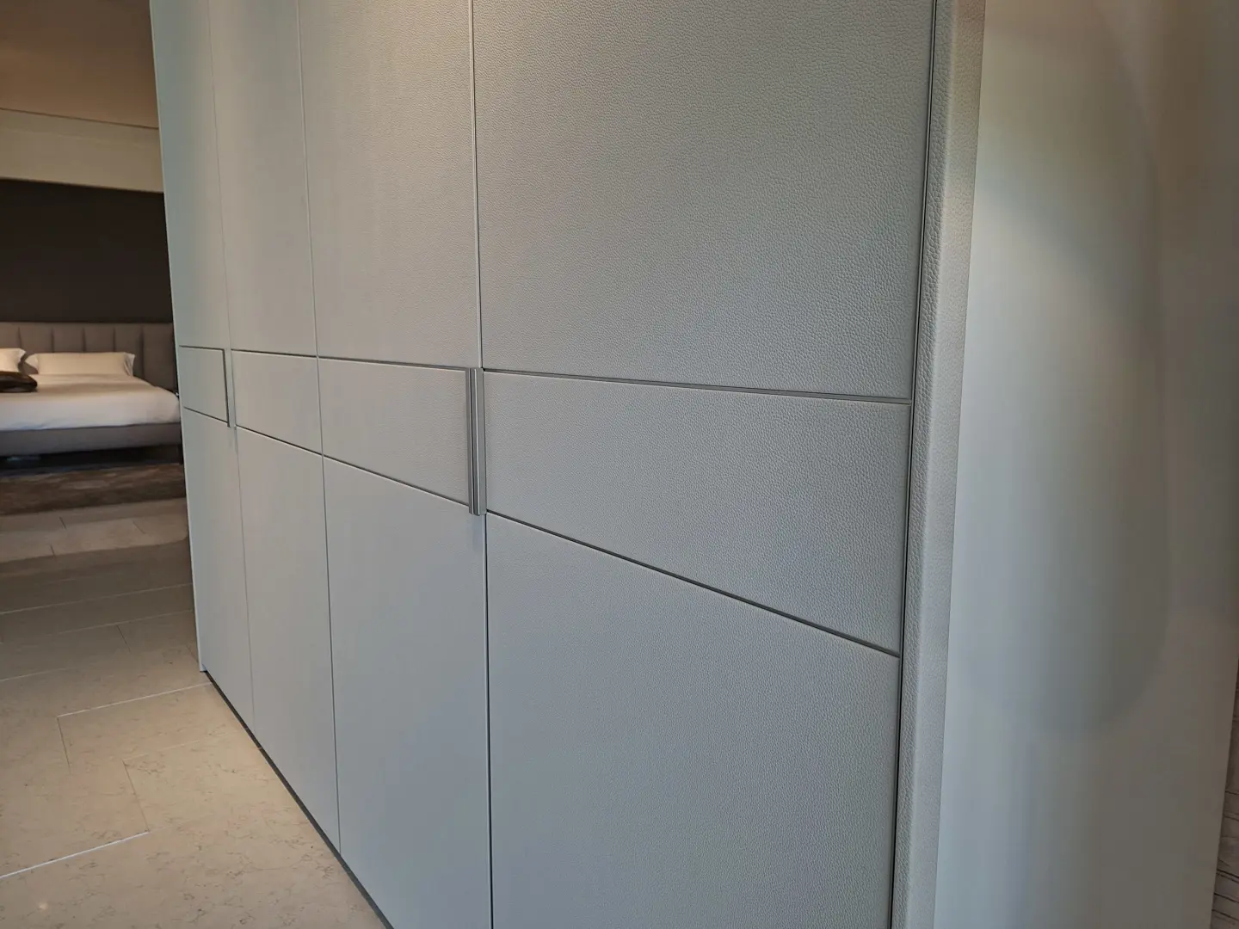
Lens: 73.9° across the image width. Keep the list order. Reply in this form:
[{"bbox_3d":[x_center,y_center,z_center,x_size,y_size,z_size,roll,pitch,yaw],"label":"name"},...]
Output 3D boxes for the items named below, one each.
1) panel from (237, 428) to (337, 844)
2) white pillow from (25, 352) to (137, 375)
[{"bbox_3d":[-0.697,0.322,1.744,0.030,0.762,0.599,-6,11,-38],"label":"panel"},{"bbox_3d":[-5.013,-0.931,7.648,0.840,0.220,0.420,-6,11,-38],"label":"white pillow"}]

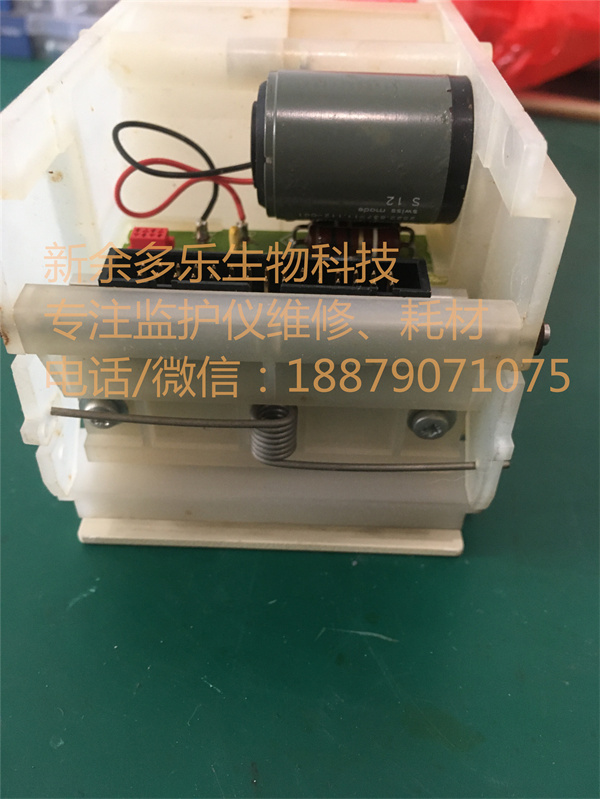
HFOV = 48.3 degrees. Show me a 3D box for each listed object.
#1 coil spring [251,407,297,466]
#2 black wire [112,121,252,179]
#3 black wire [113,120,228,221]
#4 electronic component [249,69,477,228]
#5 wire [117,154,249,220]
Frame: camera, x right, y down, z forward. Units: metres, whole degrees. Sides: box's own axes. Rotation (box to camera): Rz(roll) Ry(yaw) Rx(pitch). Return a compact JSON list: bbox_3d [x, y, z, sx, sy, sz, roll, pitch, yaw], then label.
[{"bbox_3d":[-0.004,0.005,0.094,0.006,0.007,0.006,1,22,2],"label":"coil spring"},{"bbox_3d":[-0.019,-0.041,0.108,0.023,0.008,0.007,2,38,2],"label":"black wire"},{"bbox_3d":[-0.021,-0.038,0.110,0.018,0.014,0.007,2,38,2],"label":"black wire"},{"bbox_3d":[0.009,-0.040,0.107,0.033,0.022,0.022,2,38,2],"label":"electronic component"},{"bbox_3d":[-0.019,-0.035,0.110,0.023,0.009,0.007,2,38,2],"label":"wire"}]

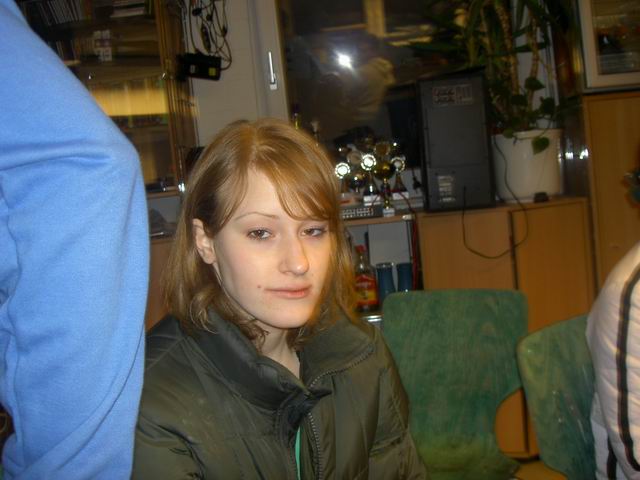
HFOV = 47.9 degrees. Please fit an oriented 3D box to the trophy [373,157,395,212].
[{"bbox_3d":[0.239,-0.204,2.690,0.073,0.211,0.070,-5,6,5],"label":"trophy"}]

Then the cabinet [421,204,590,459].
[{"bbox_3d":[0.724,0.327,2.859,0.616,0.950,0.400,-5,6,5],"label":"cabinet"}]

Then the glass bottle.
[{"bbox_3d":[0.176,0.146,2.762,0.088,0.257,0.080,-5,6,5],"label":"glass bottle"}]

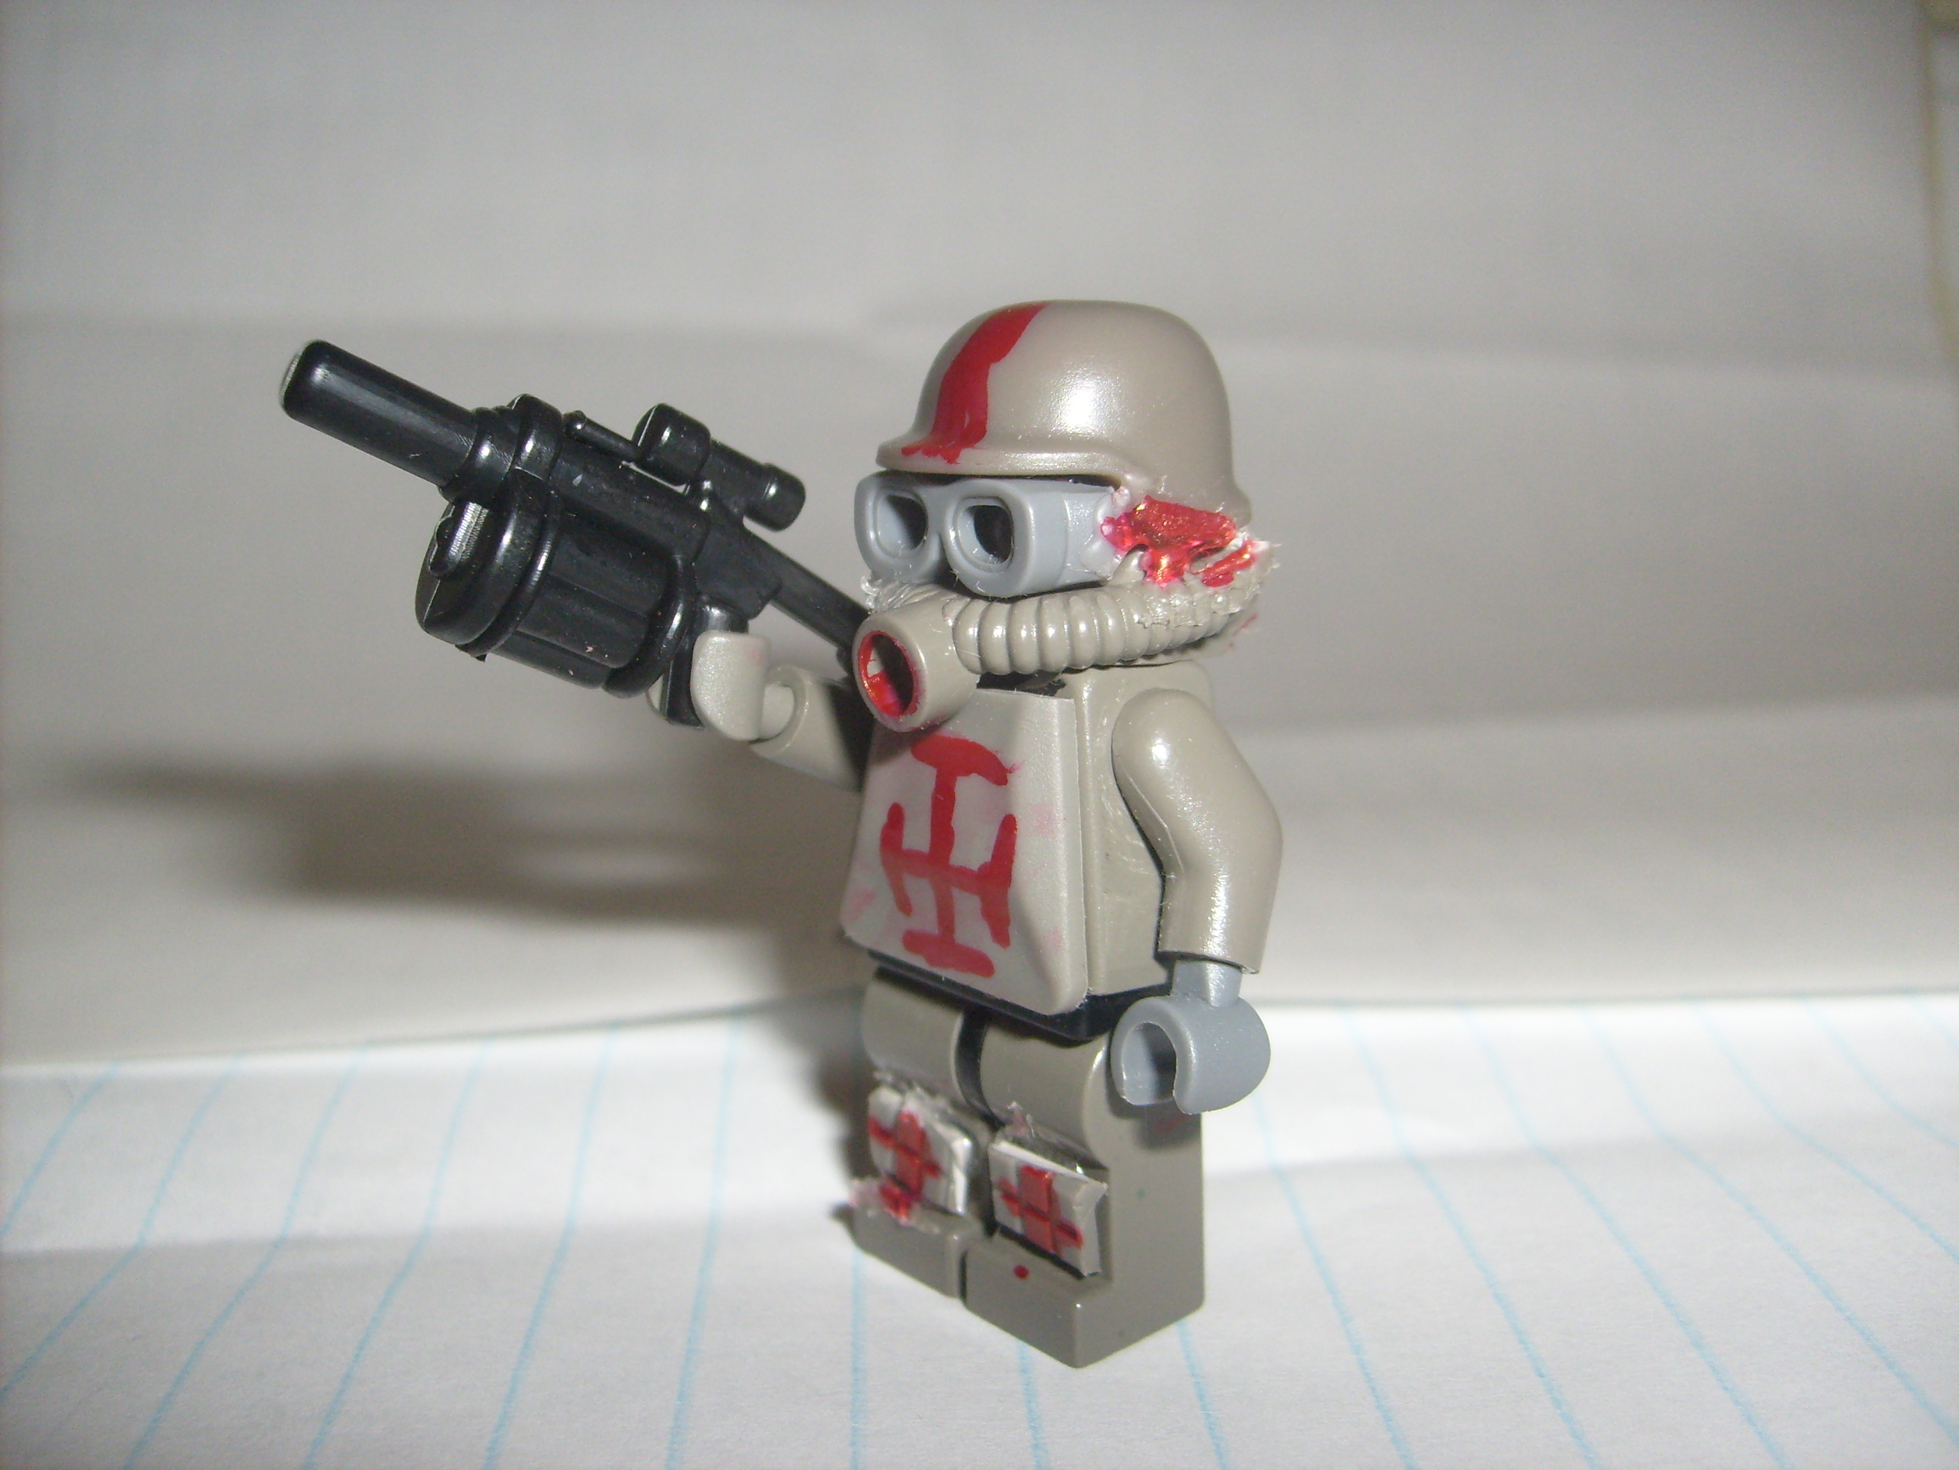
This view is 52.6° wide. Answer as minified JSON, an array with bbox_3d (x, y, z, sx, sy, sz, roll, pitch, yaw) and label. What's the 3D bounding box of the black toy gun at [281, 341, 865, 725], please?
[{"bbox_3d":[-0.014,-0.007,0.083,0.032,0.013,0.006,23,-6,-41],"label":"black toy gun"}]

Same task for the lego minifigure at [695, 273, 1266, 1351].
[{"bbox_3d":[0.000,0.004,0.086,0.022,0.044,0.024,-9,15,-40],"label":"lego minifigure"}]

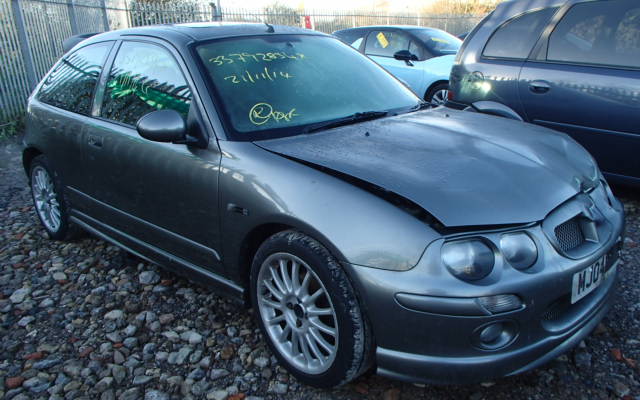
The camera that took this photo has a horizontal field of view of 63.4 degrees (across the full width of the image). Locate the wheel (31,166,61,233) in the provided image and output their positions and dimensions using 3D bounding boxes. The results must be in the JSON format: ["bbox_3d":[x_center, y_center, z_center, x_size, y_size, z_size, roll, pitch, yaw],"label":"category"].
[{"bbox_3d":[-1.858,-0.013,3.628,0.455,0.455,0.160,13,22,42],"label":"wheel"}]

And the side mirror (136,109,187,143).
[{"bbox_3d":[-0.614,-0.289,2.007,0.125,0.135,0.210,13,22,42],"label":"side mirror"}]

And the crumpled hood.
[{"bbox_3d":[0.584,-0.198,2.192,1.070,0.260,1.420,13,22,42],"label":"crumpled hood"}]

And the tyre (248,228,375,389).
[{"bbox_3d":[-0.022,0.400,1.972,0.205,0.610,0.610,-16,21,-40],"label":"tyre"}]

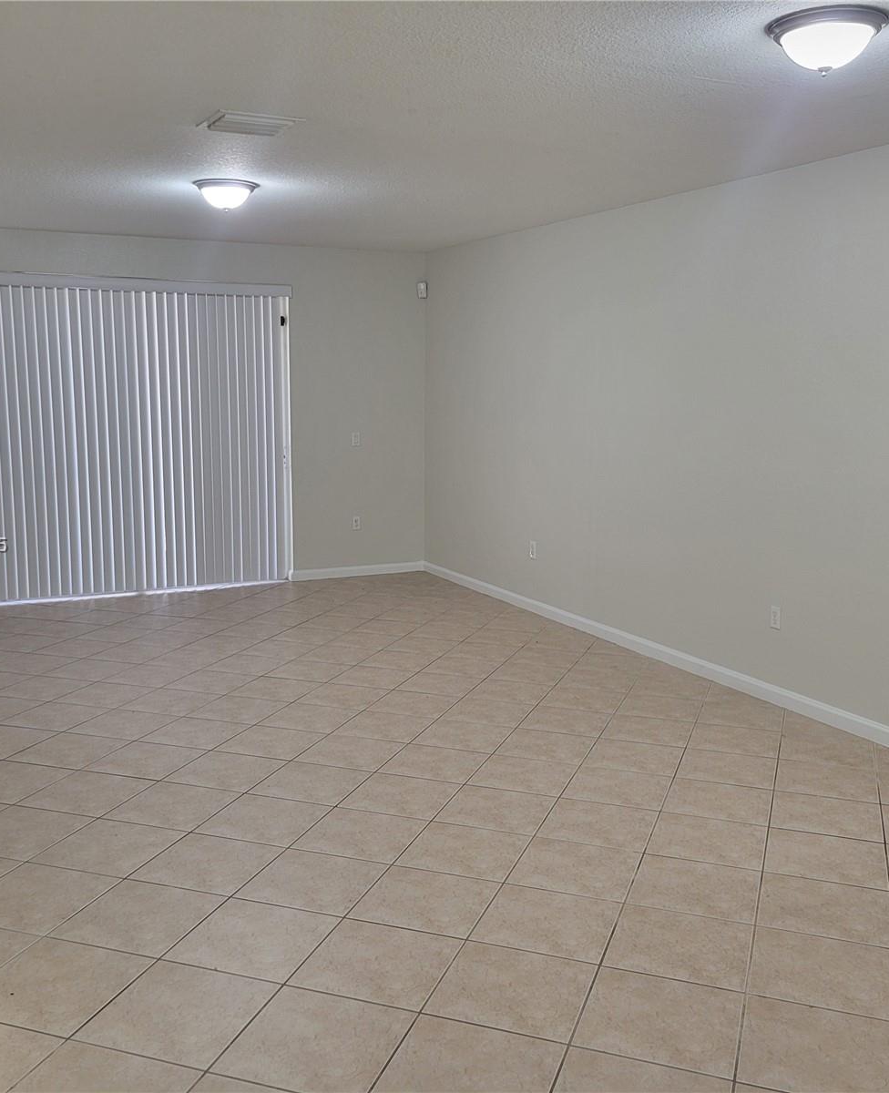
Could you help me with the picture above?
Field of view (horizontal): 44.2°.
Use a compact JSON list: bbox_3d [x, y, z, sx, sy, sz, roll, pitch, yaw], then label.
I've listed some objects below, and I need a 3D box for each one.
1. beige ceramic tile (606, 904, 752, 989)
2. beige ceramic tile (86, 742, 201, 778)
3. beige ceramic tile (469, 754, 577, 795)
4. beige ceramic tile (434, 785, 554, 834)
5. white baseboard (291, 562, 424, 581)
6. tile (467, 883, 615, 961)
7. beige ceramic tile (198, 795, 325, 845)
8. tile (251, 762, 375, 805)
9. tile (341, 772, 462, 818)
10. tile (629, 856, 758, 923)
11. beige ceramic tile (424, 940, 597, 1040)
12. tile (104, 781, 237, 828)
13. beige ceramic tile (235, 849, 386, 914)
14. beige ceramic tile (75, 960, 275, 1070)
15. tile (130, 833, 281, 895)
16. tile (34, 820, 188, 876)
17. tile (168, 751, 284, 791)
[{"bbox_3d":[0.707,1.197,3.270,0.400,0.010,0.400,3,9,19],"label":"beige ceramic tile"},{"bbox_3d":[-1.335,0.963,4.922,0.405,0.010,0.405,3,9,19],"label":"beige ceramic tile"},{"bbox_3d":[0.350,0.998,4.775,0.405,0.010,0.405,3,9,19],"label":"beige ceramic tile"},{"bbox_3d":[0.213,1.037,4.288,0.400,0.010,0.400,3,9,19],"label":"beige ceramic tile"},{"bbox_3d":[-0.740,0.214,9.459,1.238,0.088,0.015,-4,10,-25],"label":"white baseboard"},{"bbox_3d":[0.334,1.196,3.472,0.404,0.010,0.404,3,9,19],"label":"tile"},{"bbox_3d":[-0.698,1.065,4.277,0.405,0.010,0.405,3,9,19],"label":"beige ceramic tile"},{"bbox_3d":[-0.549,0.991,4.553,0.400,0.010,0.400,3,9,19],"label":"tile"},{"bbox_3d":[-0.171,1.032,4.525,0.405,0.010,0.405,3,9,19],"label":"tile"},{"bbox_3d":[0.847,1.149,3.700,0.395,0.010,0.395,3,9,19],"label":"tile"},{"bbox_3d":[0.192,1.231,3.026,0.400,0.010,0.400,3,9,19],"label":"beige ceramic tile"},{"bbox_3d":[-1.088,1.042,4.411,0.405,0.010,0.405,3,9,19],"label":"tile"},{"bbox_3d":[-0.439,1.137,3.720,0.395,0.010,0.395,3,9,19],"label":"beige ceramic tile"},{"bbox_3d":[-0.712,1.259,2.994,0.405,0.010,0.405,3,9,19],"label":"beige ceramic tile"},{"bbox_3d":[-0.829,1.122,3.893,0.405,0.010,0.405,3,9,19],"label":"tile"},{"bbox_3d":[-1.206,1.091,3.980,0.395,0.010,0.395,3,9,19],"label":"tile"},{"bbox_3d":[-0.946,0.985,4.792,0.405,0.010,0.405,3,9,19],"label":"tile"}]

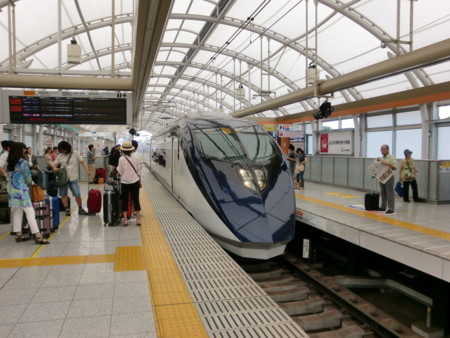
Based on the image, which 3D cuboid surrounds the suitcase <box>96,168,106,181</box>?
[{"bbox_3d":[-5.707,0.307,16.814,0.450,0.680,0.280,-1,3,-14],"label":"suitcase"}]

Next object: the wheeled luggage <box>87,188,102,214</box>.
[{"bbox_3d":[-3.099,0.771,8.668,0.230,0.580,0.360,2,3,32],"label":"wheeled luggage"}]

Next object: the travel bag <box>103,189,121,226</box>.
[{"bbox_3d":[-2.341,0.774,7.527,0.270,0.690,0.460,0,3,-3],"label":"travel bag"}]

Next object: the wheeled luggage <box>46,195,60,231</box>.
[{"bbox_3d":[-3.339,0.834,7.042,0.270,0.620,0.430,-1,3,-22],"label":"wheeled luggage"}]

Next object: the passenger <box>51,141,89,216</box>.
[{"bbox_3d":[-3.637,0.237,8.532,0.720,1.660,0.500,1,3,17],"label":"passenger"}]

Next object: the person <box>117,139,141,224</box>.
[{"bbox_3d":[-1.928,0.298,7.350,0.480,1.660,0.380,-1,3,-17],"label":"person"}]

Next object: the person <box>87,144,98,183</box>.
[{"bbox_3d":[-6.072,-0.207,16.684,0.480,1.720,0.480,-1,3,-12],"label":"person"}]

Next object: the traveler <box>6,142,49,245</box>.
[{"bbox_3d":[-3.260,0.388,5.970,0.580,1.620,0.480,-2,3,-32],"label":"traveler"}]

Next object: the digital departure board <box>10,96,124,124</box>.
[{"bbox_3d":[-4.414,-1.648,10.276,3.050,0.780,0.220,-1,3,-15],"label":"digital departure board"}]

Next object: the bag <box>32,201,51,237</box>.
[{"bbox_3d":[-3.321,0.863,6.575,0.280,0.610,0.430,-1,3,-23],"label":"bag"}]

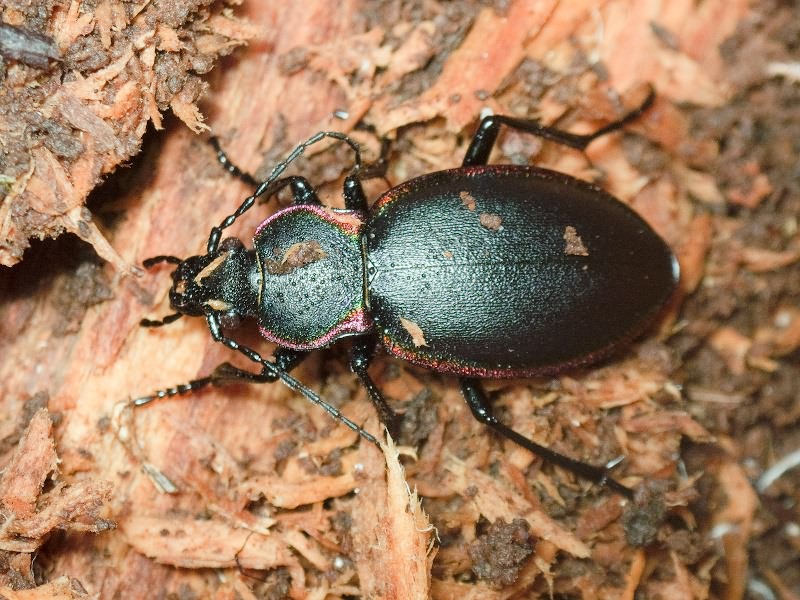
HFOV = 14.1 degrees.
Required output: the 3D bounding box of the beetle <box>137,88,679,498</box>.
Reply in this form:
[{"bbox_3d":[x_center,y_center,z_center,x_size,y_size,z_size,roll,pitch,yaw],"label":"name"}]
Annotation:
[{"bbox_3d":[0.000,0.000,0.170,0.028,0.009,0.021,0,81,-9],"label":"beetle"}]

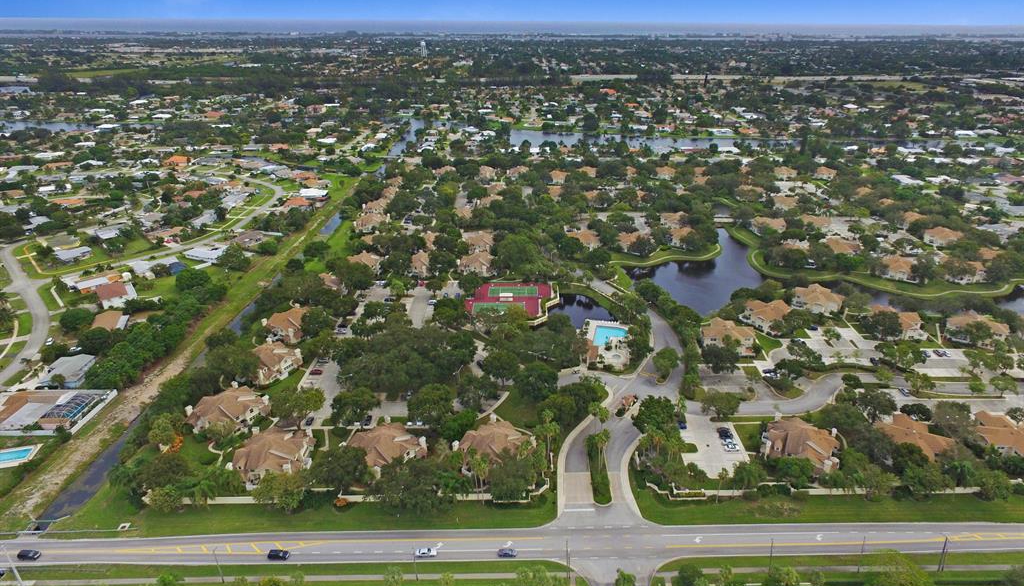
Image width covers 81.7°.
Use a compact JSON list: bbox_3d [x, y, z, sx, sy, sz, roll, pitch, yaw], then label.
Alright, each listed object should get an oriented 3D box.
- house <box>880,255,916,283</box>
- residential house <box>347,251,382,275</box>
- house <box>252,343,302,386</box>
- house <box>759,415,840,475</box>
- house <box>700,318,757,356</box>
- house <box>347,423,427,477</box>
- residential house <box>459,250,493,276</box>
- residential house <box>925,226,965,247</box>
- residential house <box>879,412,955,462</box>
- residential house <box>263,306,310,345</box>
[{"bbox_3d":[200.290,-13.700,306.730,18.500,7.800,18.500,17,30,31],"label":"house"},{"bbox_3d":[-75.910,-15.650,307.370,18.500,7.800,18.500,15,29,28],"label":"residential house"},{"bbox_3d":[-90.450,24.950,220.080,18.500,7.800,18.500,15,29,29],"label":"house"},{"bbox_3d":[86.503,45.442,177.125,20.500,8.300,20.500,15,28,28],"label":"house"},{"bbox_3d":[86.603,17.209,237.775,21.500,8.300,18.000,0,25,0],"label":"house"},{"bbox_3d":[-38.080,45.970,175.670,19.000,7.800,19.000,21,32,36],"label":"house"},{"bbox_3d":[-16.910,-15.720,308.270,18.500,7.800,18.500,15,29,28],"label":"residential house"},{"bbox_3d":[255.199,-33.521,349.503,20.500,8.300,17.500,14,28,27],"label":"residential house"},{"bbox_3d":[121.502,44.479,179.765,21.000,8.300,20.000,11,27,22],"label":"residential house"},{"bbox_3d":[-90.880,12.490,246.820,18.500,7.800,18.500,16,29,30],"label":"residential house"}]

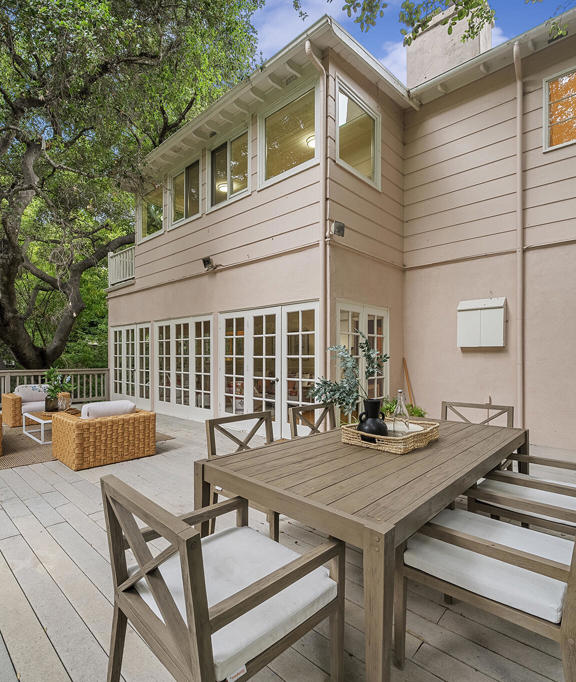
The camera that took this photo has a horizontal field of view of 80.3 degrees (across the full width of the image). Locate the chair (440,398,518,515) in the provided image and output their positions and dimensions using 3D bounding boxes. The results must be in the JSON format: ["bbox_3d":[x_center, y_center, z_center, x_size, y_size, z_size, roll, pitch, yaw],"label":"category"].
[{"bbox_3d":[1.507,0.999,2.896,0.580,0.860,0.620,-1,-2,44],"label":"chair"}]

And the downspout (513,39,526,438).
[{"bbox_3d":[3.371,-1.340,4.967,0.085,5.707,0.150,-1,-2,41],"label":"downspout"}]

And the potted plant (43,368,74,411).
[{"bbox_3d":[-3.952,0.827,5.850,0.450,0.760,0.450,-1,-2,41],"label":"potted plant"}]

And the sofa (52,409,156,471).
[{"bbox_3d":[-2.366,1.206,4.410,0.840,0.545,0.910,-2,-3,41],"label":"sofa"}]

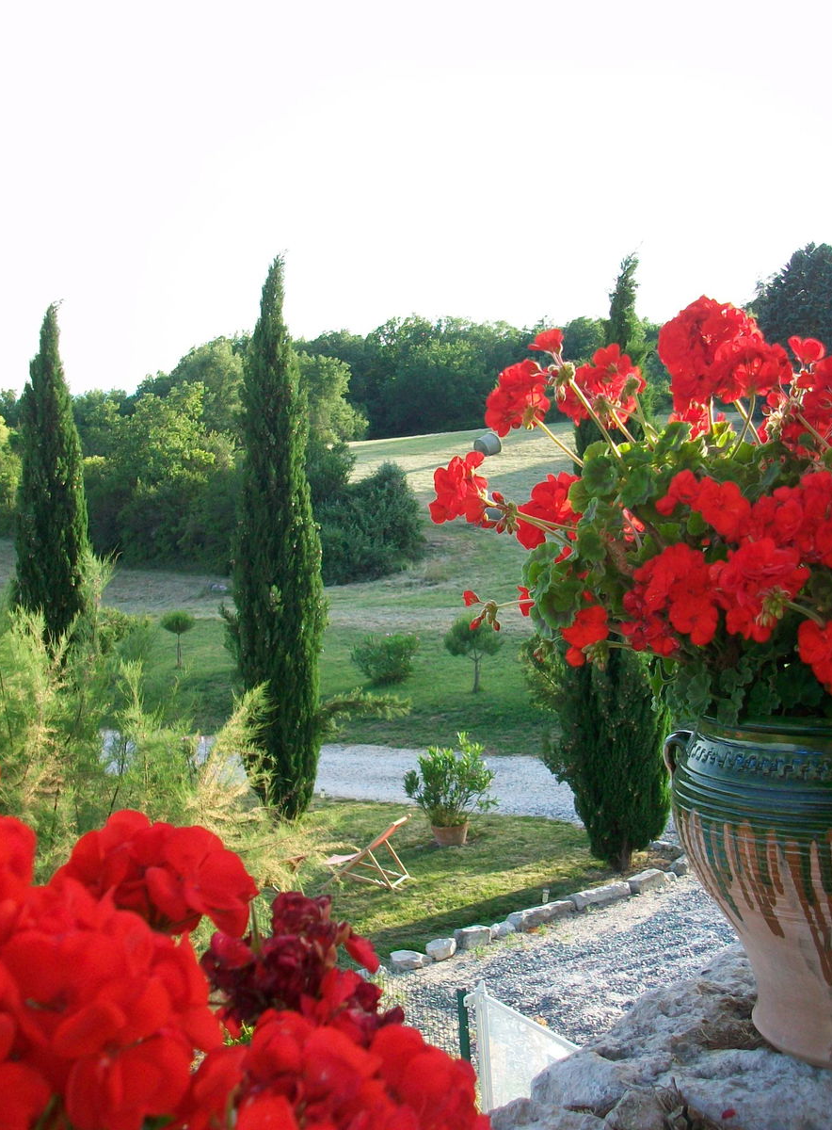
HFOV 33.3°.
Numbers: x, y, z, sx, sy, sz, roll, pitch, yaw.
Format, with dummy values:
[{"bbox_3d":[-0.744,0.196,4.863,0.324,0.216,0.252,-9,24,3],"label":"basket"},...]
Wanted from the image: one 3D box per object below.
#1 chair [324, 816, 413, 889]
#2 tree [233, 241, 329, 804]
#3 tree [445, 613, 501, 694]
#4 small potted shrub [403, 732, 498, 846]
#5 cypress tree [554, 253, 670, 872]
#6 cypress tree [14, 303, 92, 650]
[{"bbox_3d":[-0.689,4.057,19.598,1.120,0.910,0.580,1,5,16],"label":"chair"},{"bbox_3d":[-2.248,-0.383,22.830,1.543,9.183,1.543,0,5,0],"label":"tree"},{"bbox_3d":[1.309,2.021,31.854,1.346,1.821,1.346,0,5,0],"label":"tree"},{"bbox_3d":[0.538,3.449,21.518,1.455,1.777,1.382,0,5,0],"label":"small potted shrub"},{"bbox_3d":[2.880,0.051,19.958,1.636,8.820,1.636,0,5,0],"label":"cypress tree"},{"bbox_3d":[-9.427,-2.077,35.992,1.947,9.265,1.947,0,5,0],"label":"cypress tree"}]

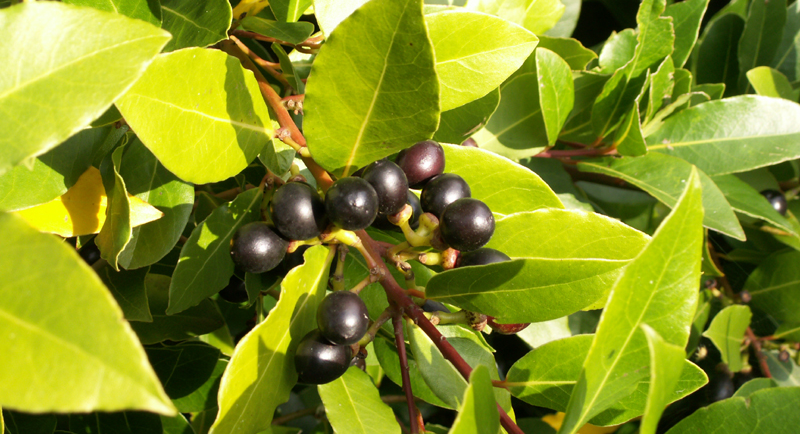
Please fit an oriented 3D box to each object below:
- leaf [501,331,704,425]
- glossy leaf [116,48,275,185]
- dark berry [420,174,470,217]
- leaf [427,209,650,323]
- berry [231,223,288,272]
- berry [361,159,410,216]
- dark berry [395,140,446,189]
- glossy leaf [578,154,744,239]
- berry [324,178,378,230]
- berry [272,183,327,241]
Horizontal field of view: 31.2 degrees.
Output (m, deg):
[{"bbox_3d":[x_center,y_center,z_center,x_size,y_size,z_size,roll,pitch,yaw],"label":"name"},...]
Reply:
[{"bbox_3d":[0.055,0.043,0.380,0.053,0.010,0.027,0,64,0],"label":"leaf"},{"bbox_3d":[-0.053,-0.026,0.366,0.050,0.035,0.010,15,-16,-28],"label":"glossy leaf"},{"bbox_3d":[0.012,-0.005,0.360,0.013,0.013,0.013,0,23,0],"label":"dark berry"},{"bbox_3d":[0.035,0.012,0.355,0.060,0.011,0.030,-5,61,-9],"label":"leaf"},{"bbox_3d":[-0.034,0.007,0.352,0.014,0.013,0.013,0,23,0],"label":"berry"},{"bbox_3d":[-0.004,-0.007,0.357,0.012,0.014,0.013,-12,18,0],"label":"berry"},{"bbox_3d":[0.005,-0.013,0.366,0.013,0.013,0.013,0,23,0],"label":"dark berry"},{"bbox_3d":[0.079,-0.006,0.430,0.058,0.011,0.026,25,44,19],"label":"glossy leaf"},{"bbox_3d":[-0.012,-0.003,0.362,0.013,0.014,0.013,0,25,0],"label":"berry"},{"bbox_3d":[-0.024,-0.001,0.347,0.014,0.014,0.014,0,23,0],"label":"berry"}]

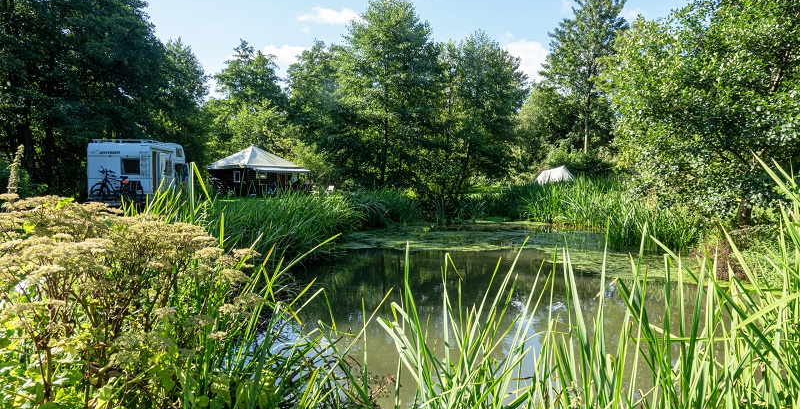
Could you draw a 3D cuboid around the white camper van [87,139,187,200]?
[{"bbox_3d":[-11.137,-1.030,23.251,2.280,2.880,5.900,0,3,-8],"label":"white camper van"}]

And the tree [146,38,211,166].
[{"bbox_3d":[-13.832,-5.632,33.000,5.000,9.273,5.200,0,3,0],"label":"tree"}]

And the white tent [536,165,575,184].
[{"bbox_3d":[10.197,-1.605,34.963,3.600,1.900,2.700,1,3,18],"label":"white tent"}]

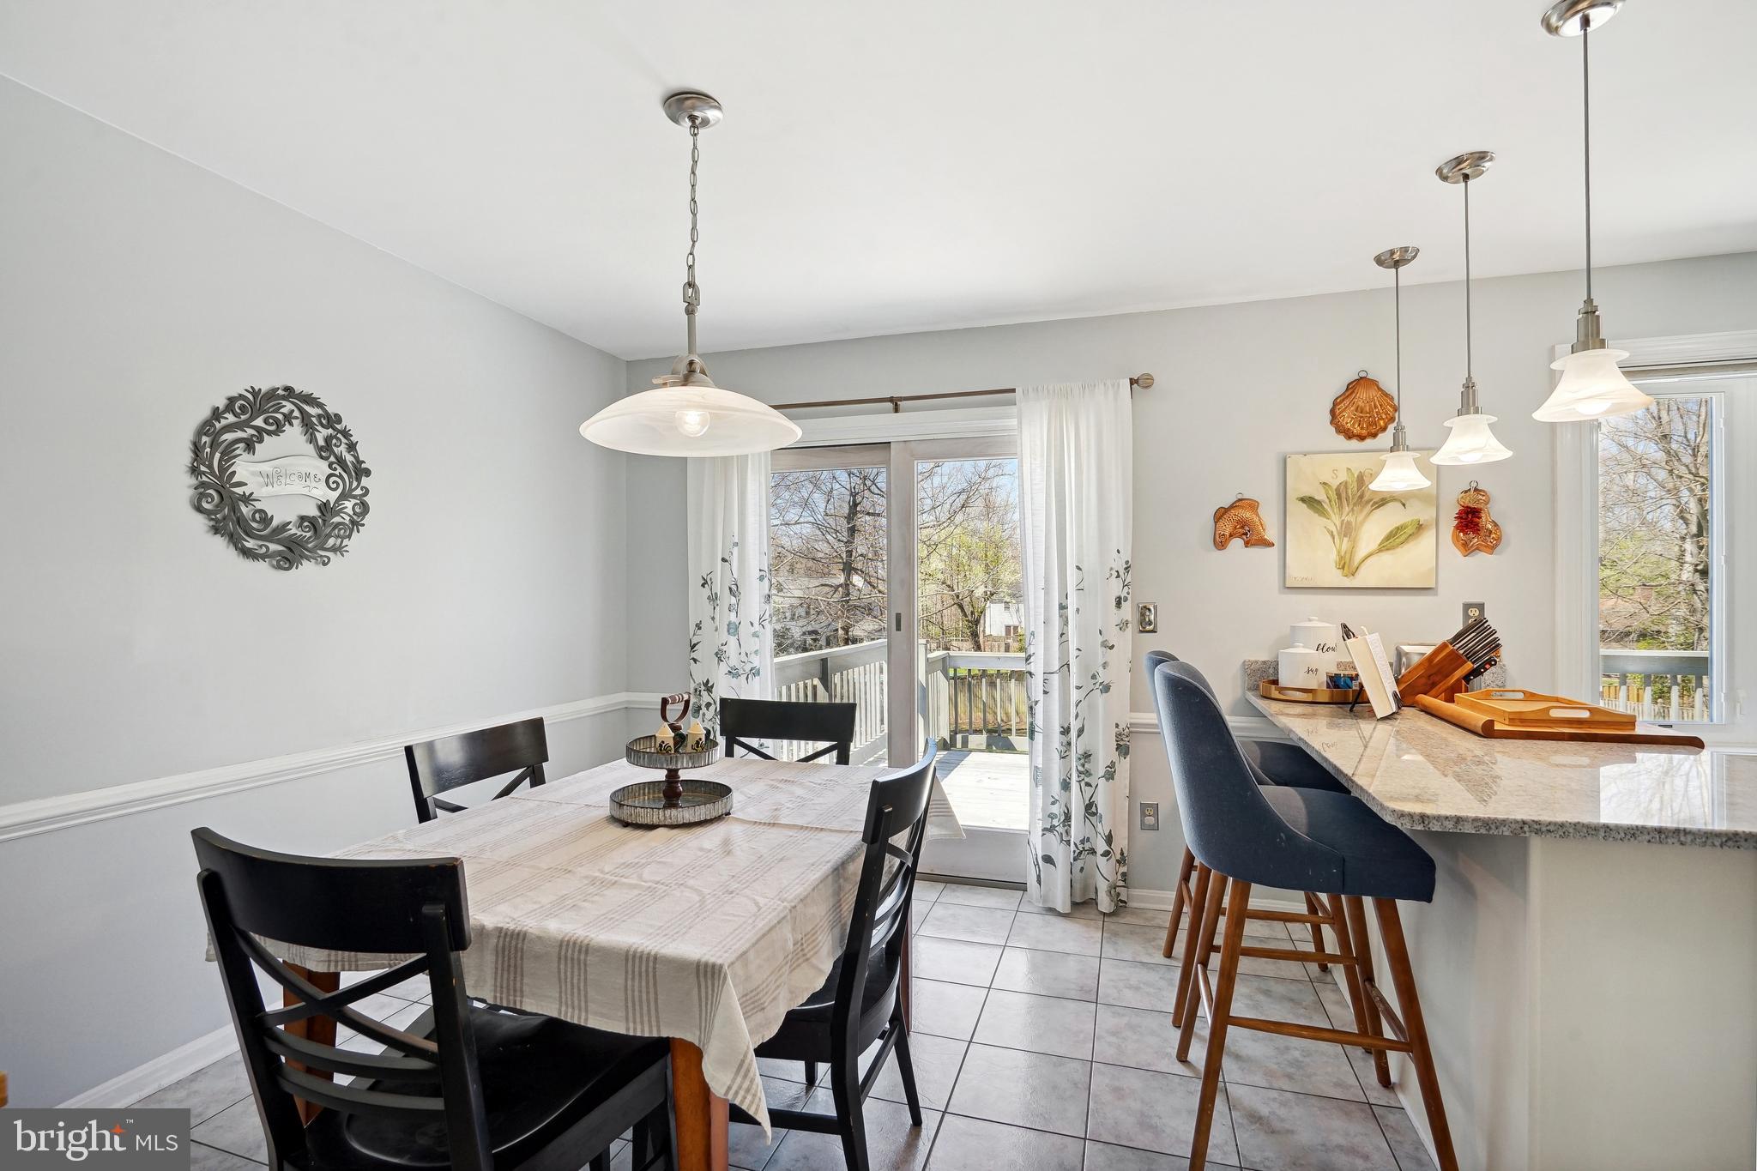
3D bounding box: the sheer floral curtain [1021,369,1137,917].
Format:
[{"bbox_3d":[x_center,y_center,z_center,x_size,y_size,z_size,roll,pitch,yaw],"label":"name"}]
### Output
[{"bbox_3d":[0.812,0.239,3.212,0.470,2.140,0.120,0,-1,18],"label":"sheer floral curtain"}]

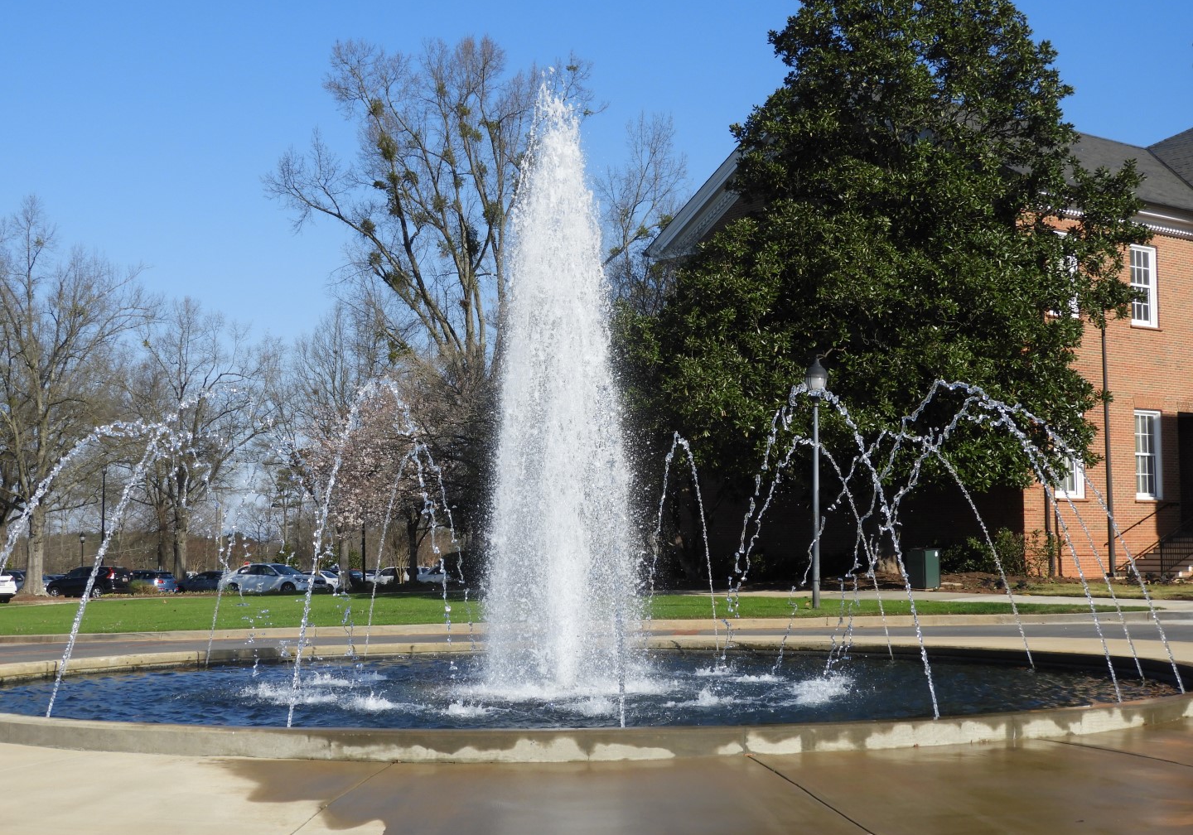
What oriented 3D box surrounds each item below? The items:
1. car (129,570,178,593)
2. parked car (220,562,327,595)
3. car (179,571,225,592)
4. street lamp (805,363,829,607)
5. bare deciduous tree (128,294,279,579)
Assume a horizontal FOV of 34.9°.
[{"bbox_3d":[-24.430,8.964,101.500,4.300,1.450,1.800,-3,-5,33],"label":"car"},{"bbox_3d":[-13.900,7.004,81.000,4.750,1.460,1.820,-3,-5,35],"label":"parked car"},{"bbox_3d":[-21.135,9.324,106.000,4.700,1.450,1.820,-3,-5,33],"label":"car"},{"bbox_3d":[4.559,1.350,39.200,0.450,5.200,0.450,-1,-4,7],"label":"street lamp"},{"bbox_3d":[-23.351,1.781,112.000,9.000,17.600,9.000,0,-4,-12],"label":"bare deciduous tree"}]

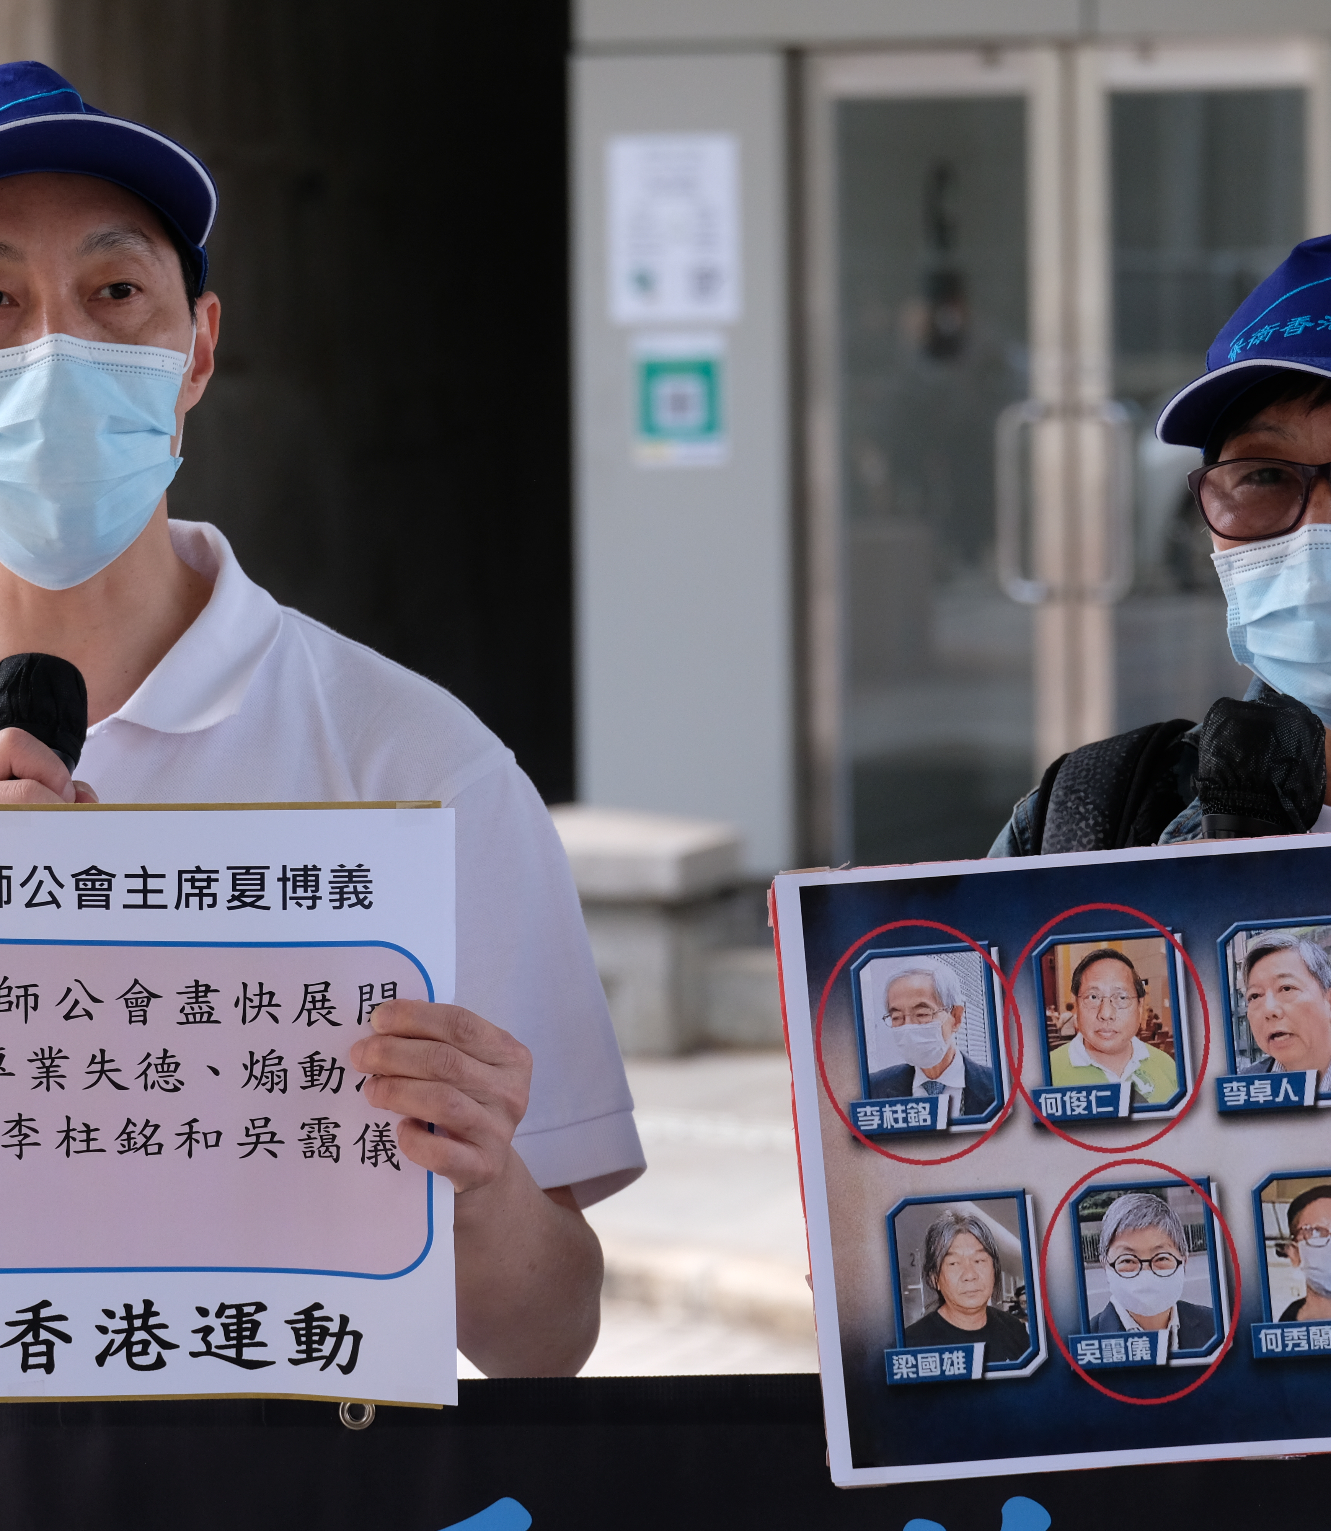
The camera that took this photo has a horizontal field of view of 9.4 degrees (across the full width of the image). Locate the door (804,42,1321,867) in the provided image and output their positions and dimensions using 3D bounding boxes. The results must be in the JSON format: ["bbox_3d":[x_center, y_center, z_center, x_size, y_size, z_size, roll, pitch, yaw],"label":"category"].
[{"bbox_3d":[0.903,-0.628,18.400,1.200,2.020,0.100,0,3,12],"label":"door"}]

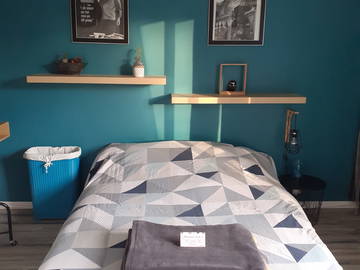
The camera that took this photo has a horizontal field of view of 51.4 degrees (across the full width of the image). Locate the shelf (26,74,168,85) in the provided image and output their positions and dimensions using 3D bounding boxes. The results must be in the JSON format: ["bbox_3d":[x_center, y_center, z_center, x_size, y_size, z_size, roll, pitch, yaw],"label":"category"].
[{"bbox_3d":[-0.666,-0.465,3.105,1.100,0.050,0.260,0,12,-2],"label":"shelf"}]

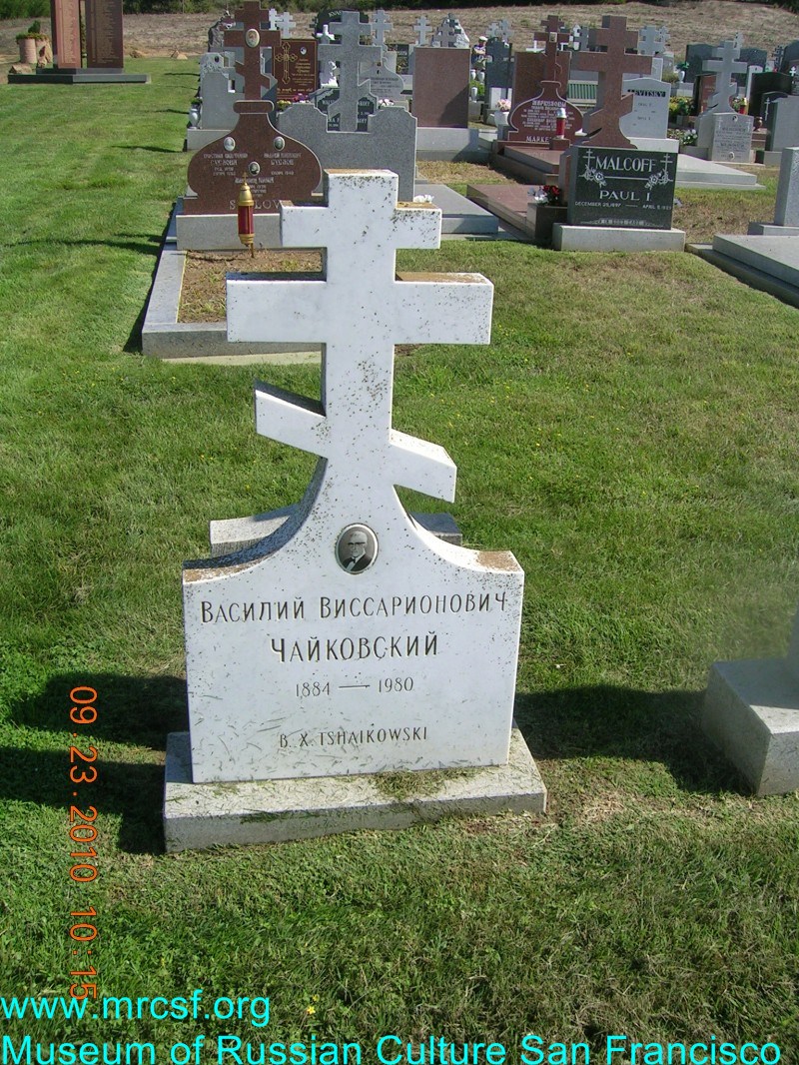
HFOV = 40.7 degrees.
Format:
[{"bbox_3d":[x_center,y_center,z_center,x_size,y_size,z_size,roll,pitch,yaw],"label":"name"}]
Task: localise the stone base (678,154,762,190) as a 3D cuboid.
[{"bbox_3d":[3.759,-4.945,14.656,1.150,0.152,2.590,-1,23,-8],"label":"stone base"}]

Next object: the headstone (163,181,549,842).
[{"bbox_3d":[-0.087,-0.018,2.192,0.811,1.356,0.301,-1,23,-8],"label":"headstone"}]

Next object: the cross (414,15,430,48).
[{"bbox_3d":[0.610,-13.023,28.000,0.460,0.755,0.130,-2,23,-8],"label":"cross"}]

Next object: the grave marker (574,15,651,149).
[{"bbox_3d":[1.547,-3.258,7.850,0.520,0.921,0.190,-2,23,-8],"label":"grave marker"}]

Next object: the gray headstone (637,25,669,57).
[{"bbox_3d":[4.099,-7.886,17.500,0.460,0.637,0.130,-2,23,-8],"label":"gray headstone"}]

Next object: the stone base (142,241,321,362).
[{"bbox_3d":[-0.854,-1.468,6.596,1.240,0.160,2.600,-2,25,-9],"label":"stone base"}]

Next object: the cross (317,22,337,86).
[{"bbox_3d":[-1.412,-9.321,21.000,0.380,1.220,0.250,-1,23,-8],"label":"cross"}]

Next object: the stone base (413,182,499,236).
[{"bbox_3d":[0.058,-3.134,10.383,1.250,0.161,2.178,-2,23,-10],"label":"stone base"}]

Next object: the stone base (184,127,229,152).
[{"bbox_3d":[-2.277,-5.566,15.316,1.454,0.269,0.420,-1,23,-8],"label":"stone base"}]

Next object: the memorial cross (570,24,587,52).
[{"bbox_3d":[3.423,-9.032,20.000,0.450,0.660,0.130,-2,23,-8],"label":"memorial cross"}]

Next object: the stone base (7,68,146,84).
[{"bbox_3d":[-9.330,-13.195,31.116,2.675,0.430,2.675,16,26,29],"label":"stone base"}]

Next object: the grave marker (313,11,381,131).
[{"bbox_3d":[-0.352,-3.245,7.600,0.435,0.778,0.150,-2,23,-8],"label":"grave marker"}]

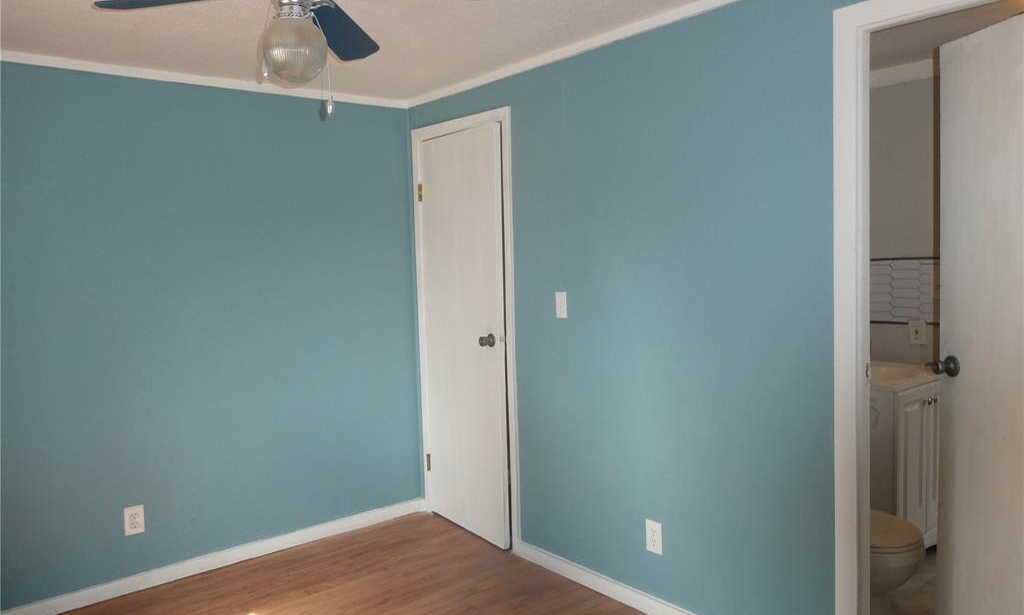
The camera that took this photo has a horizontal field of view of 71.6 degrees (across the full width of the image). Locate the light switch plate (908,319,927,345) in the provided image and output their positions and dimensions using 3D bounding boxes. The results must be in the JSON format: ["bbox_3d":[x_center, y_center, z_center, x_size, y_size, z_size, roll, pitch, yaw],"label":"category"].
[{"bbox_3d":[1.911,0.120,3.346,0.012,0.115,0.072,-5,5,-40],"label":"light switch plate"}]

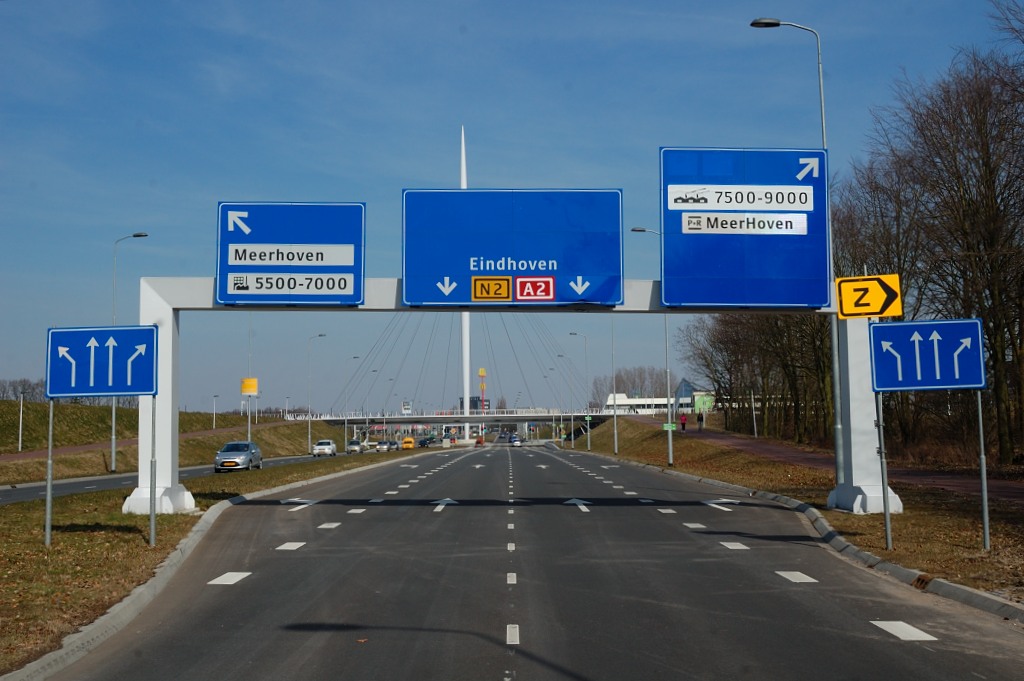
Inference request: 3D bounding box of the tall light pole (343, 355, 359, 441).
[{"bbox_3d":[-20.136,8.036,140.184,1.820,12.000,0.360,-1,-5,0],"label":"tall light pole"}]

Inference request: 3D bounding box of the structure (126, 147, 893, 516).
[{"bbox_3d":[-0.011,-0.223,25.254,17.000,8.150,1.700,0,-5,0],"label":"structure"}]

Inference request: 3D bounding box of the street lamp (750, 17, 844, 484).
[{"bbox_3d":[6.944,-2.072,27.253,1.840,12.000,0.380,-1,-5,0],"label":"street lamp"}]

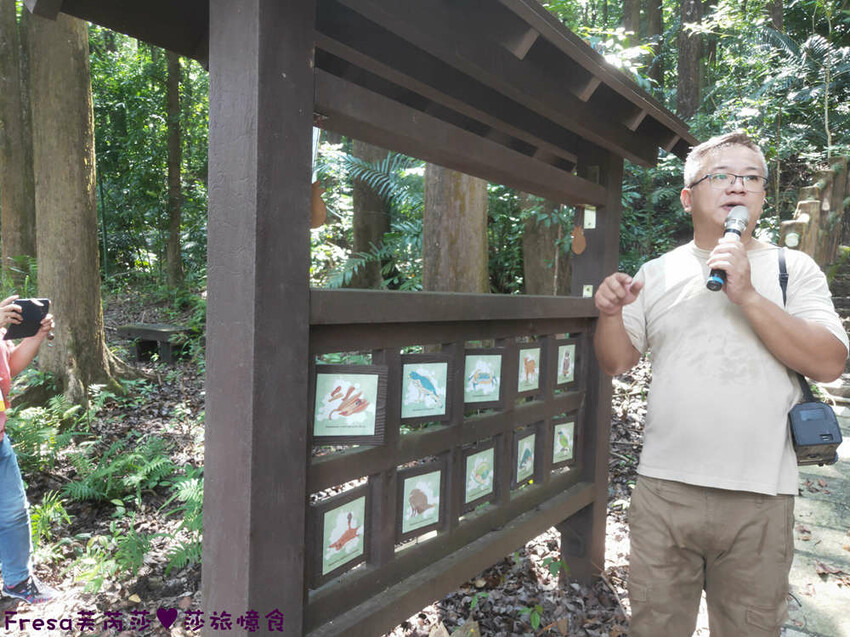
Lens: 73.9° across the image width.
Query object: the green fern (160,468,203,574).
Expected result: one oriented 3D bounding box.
[{"bbox_3d":[-1.062,0.964,2.720,0.440,0.400,0.420,2,2,0],"label":"green fern"}]

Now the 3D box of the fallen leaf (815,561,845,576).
[{"bbox_3d":[1.934,1.193,2.700,0.130,0.035,0.085,3,3,36],"label":"fallen leaf"}]

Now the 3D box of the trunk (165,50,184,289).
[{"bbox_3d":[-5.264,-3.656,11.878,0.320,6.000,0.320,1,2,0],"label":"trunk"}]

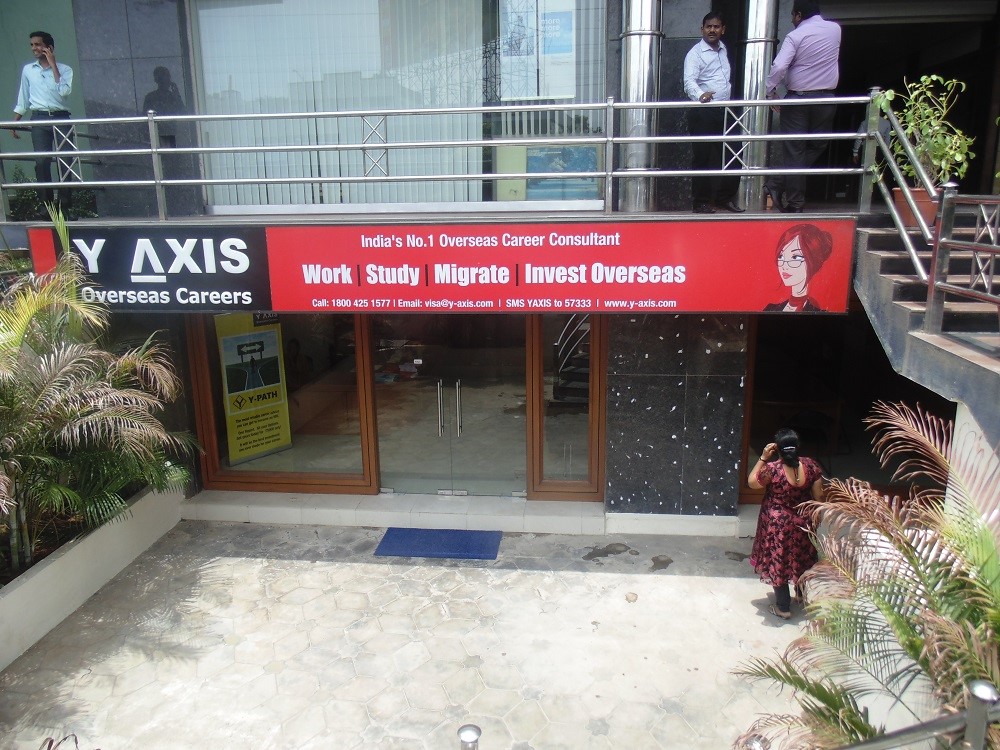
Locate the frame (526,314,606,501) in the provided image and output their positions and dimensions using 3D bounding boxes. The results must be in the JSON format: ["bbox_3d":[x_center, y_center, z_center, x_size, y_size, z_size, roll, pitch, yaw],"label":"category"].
[{"bbox_3d":[0.710,0.305,7.716,0.840,2.220,0.100,1,12,6],"label":"frame"}]

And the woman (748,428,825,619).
[{"bbox_3d":[2.295,1.196,5.873,0.570,1.540,0.420,2,12,11],"label":"woman"}]

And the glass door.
[{"bbox_3d":[-0.546,0.317,7.895,1.690,2.150,0.070,1,12,6],"label":"glass door"}]

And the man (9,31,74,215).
[{"bbox_3d":[-4.353,-2.377,6.905,0.570,1.670,0.360,-4,12,-16],"label":"man"}]

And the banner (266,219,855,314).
[{"bbox_3d":[0.428,-0.940,6.333,5.080,0.806,0.120,1,12,6],"label":"banner"}]

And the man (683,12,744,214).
[{"bbox_3d":[1.843,-2.253,6.263,0.500,1.660,0.400,-5,12,-18],"label":"man"}]

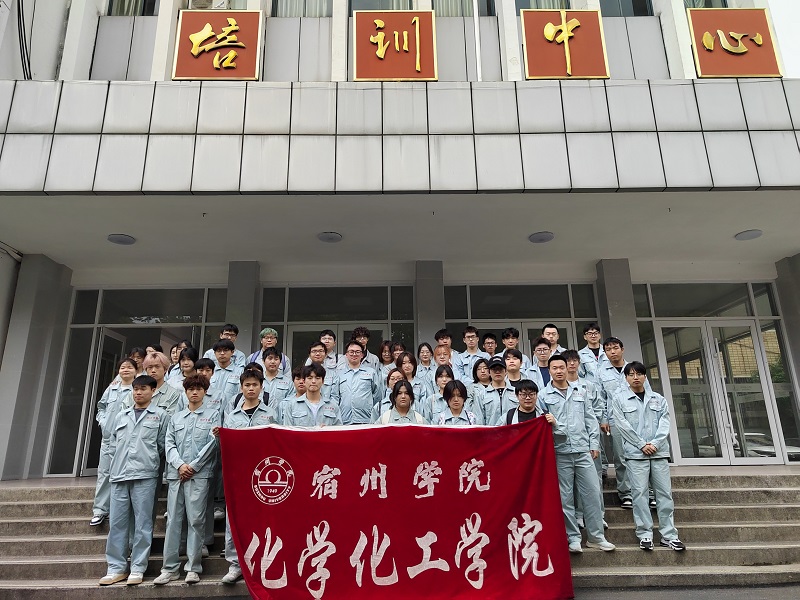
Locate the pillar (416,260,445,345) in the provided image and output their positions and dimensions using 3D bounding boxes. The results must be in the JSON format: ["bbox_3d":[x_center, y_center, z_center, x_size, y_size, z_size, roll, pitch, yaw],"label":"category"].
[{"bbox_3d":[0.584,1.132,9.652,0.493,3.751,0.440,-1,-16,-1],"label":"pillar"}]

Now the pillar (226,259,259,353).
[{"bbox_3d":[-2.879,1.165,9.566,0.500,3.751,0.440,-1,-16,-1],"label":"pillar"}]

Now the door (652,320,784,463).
[{"bbox_3d":[5.830,1.655,9.747,1.920,2.629,0.160,-1,-16,-1],"label":"door"}]

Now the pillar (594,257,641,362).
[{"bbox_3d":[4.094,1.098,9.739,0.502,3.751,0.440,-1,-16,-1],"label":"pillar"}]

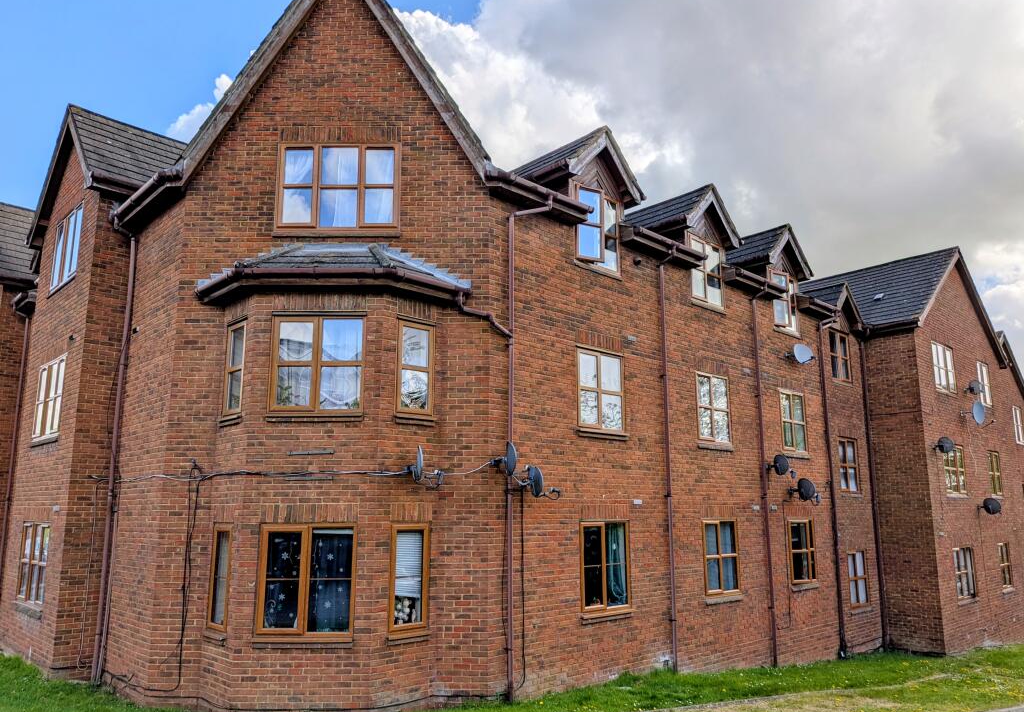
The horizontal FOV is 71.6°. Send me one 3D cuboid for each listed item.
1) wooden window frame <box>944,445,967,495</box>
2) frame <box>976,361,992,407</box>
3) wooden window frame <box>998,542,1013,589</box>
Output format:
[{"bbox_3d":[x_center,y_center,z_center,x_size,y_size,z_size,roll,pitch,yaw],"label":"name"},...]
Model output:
[{"bbox_3d":[11.629,2.971,18.597,1.300,1.250,0.100,10,-15,-40],"label":"wooden window frame"},{"bbox_3d":[14.646,0.870,21.980,1.091,1.329,0.120,10,-15,-41],"label":"frame"},{"bbox_3d":[13.935,5.908,20.042,0.870,1.220,0.100,10,-15,-40],"label":"wooden window frame"}]

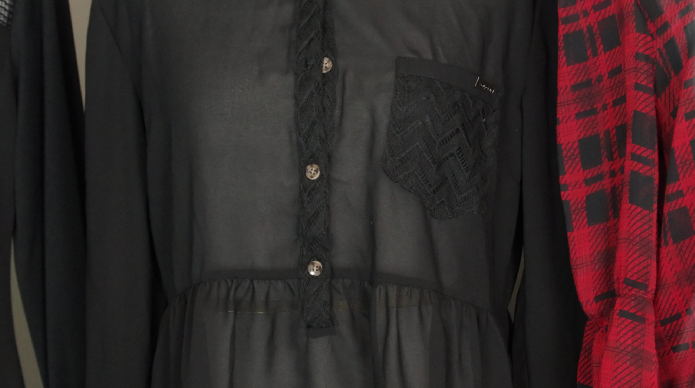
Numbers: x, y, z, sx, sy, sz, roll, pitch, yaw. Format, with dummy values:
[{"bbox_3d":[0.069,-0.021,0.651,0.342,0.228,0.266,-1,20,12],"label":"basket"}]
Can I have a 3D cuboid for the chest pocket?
[{"bbox_3d":[0.074,-0.039,1.390,0.090,0.115,0.030,3,4,-10],"label":"chest pocket"}]

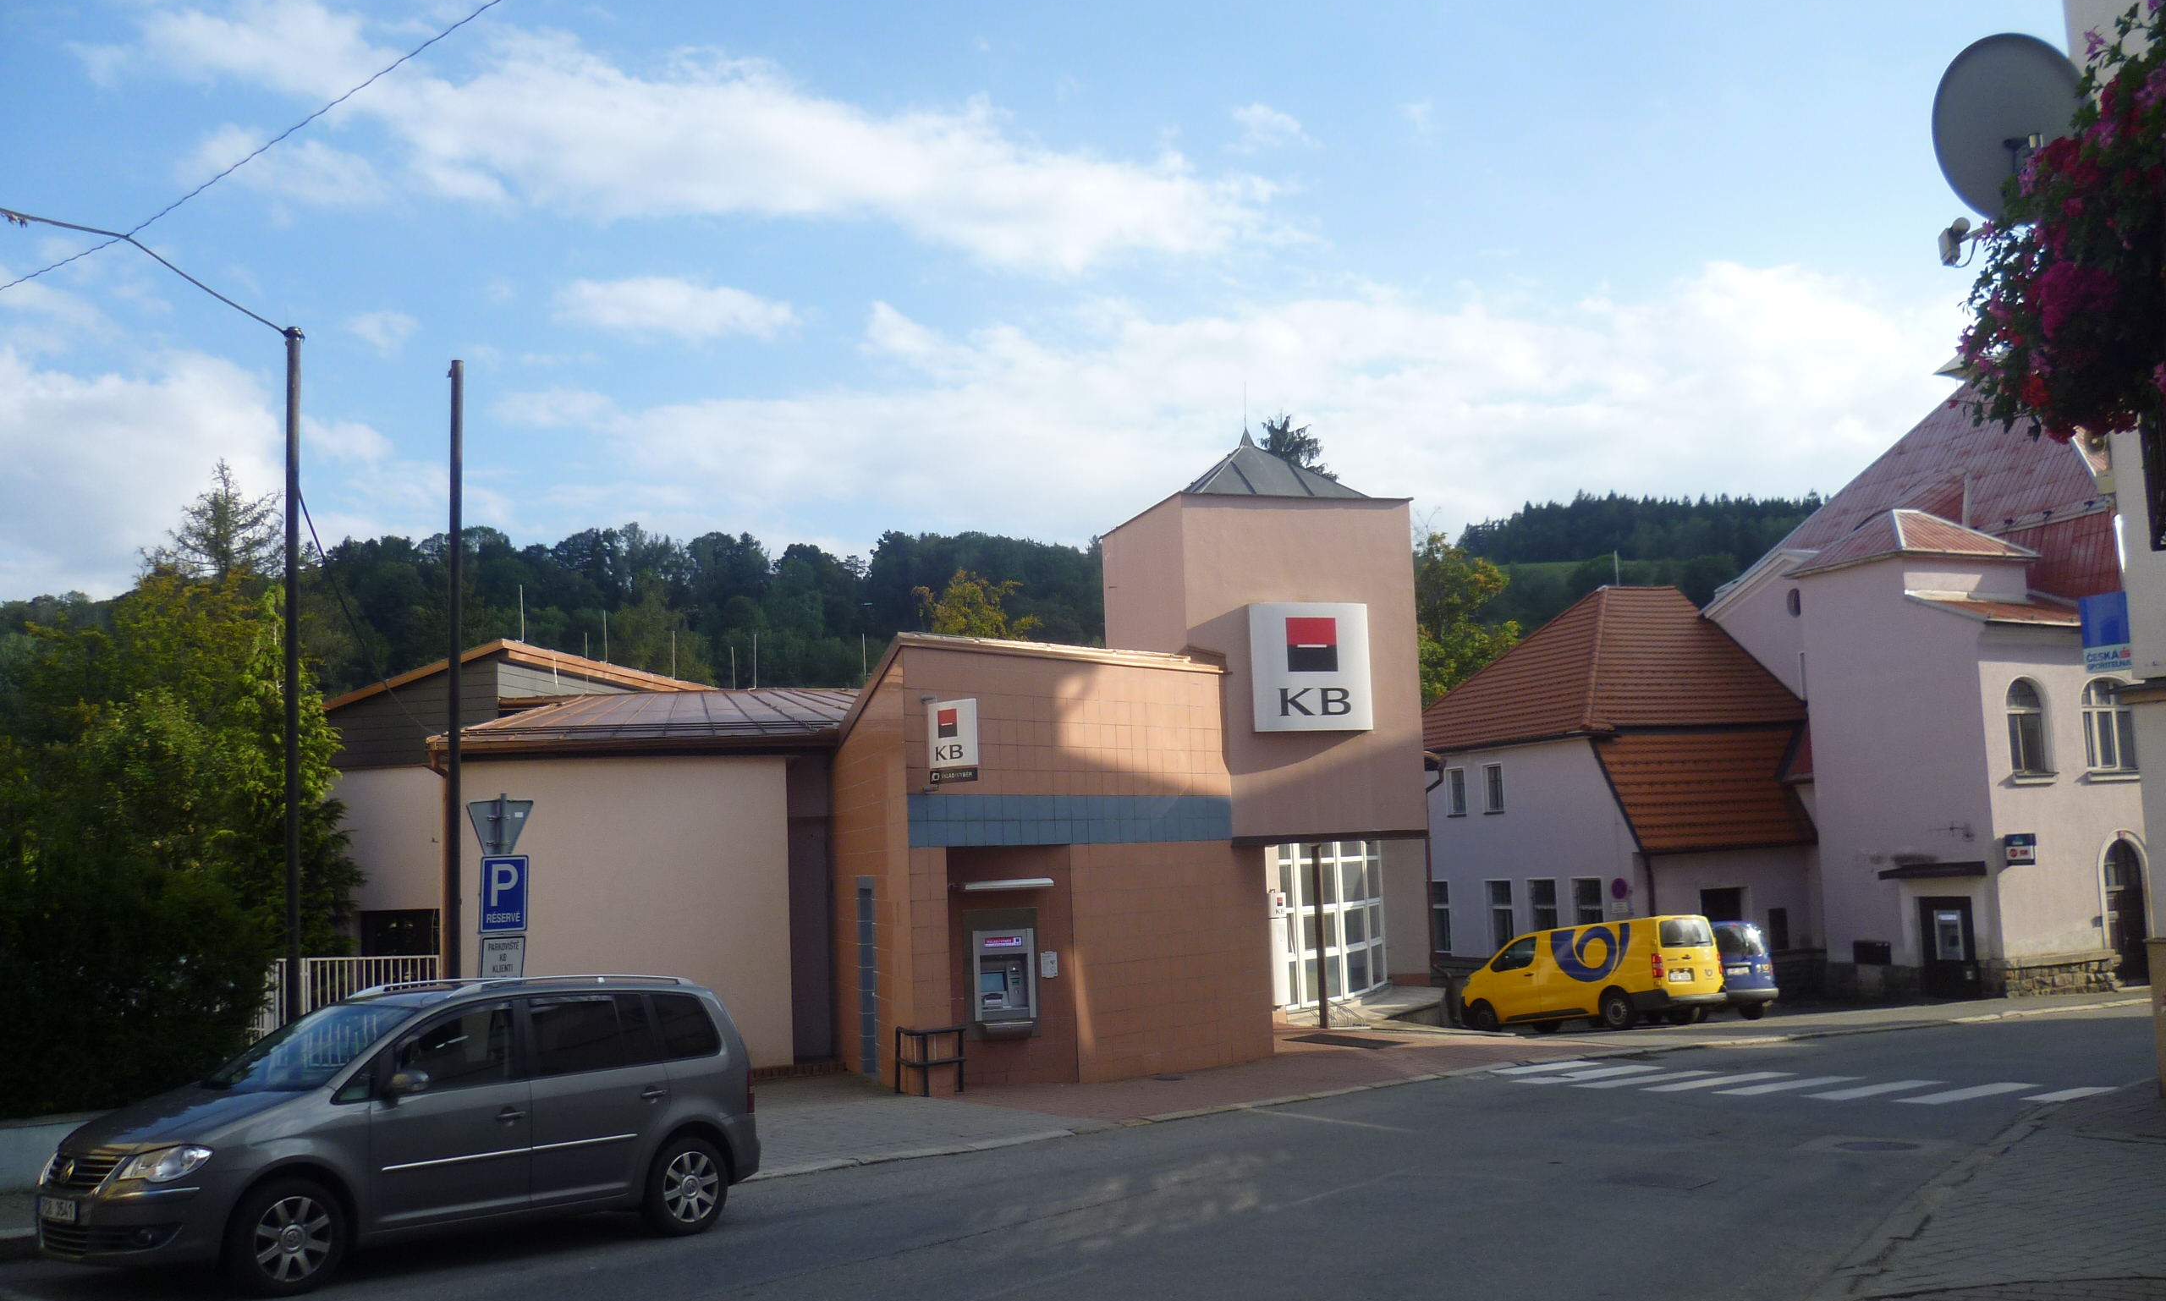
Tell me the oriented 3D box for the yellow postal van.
[{"bbox_3d":[9.500,6.230,33.400,1.950,1.930,5.280,3,-12,-34],"label":"yellow postal van"}]

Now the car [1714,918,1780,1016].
[{"bbox_3d":[11.480,6.480,35.000,1.810,1.840,4.390,3,-12,-32],"label":"car"}]

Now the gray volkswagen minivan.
[{"bbox_3d":[-4.150,2.950,11.200,1.820,1.650,4.400,-7,-11,40],"label":"gray volkswagen minivan"}]

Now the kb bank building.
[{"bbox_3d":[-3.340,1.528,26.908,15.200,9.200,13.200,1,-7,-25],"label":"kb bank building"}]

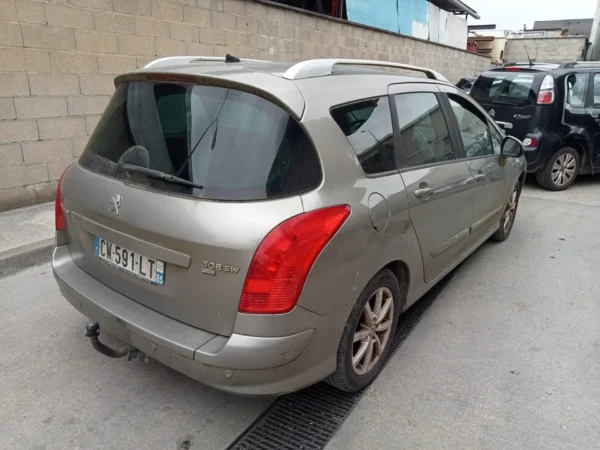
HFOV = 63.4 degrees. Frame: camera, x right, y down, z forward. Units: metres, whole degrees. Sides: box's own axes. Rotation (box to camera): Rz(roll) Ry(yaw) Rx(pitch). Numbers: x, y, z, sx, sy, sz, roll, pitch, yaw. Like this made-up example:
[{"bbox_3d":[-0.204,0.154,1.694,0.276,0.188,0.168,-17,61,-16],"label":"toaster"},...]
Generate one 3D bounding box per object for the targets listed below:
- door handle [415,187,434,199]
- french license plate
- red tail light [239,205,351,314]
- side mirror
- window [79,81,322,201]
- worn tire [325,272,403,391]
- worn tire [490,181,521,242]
[{"bbox_3d":[0.658,-0.174,2.575,0.050,0.050,0.230,13,16,34],"label":"door handle"},{"bbox_3d":[-0.787,0.158,2.202,0.520,0.110,0.015,13,15,34],"label":"french license plate"},{"bbox_3d":[-0.017,0.124,1.934,0.240,0.360,0.500,13,23,34],"label":"red tail light"},{"bbox_3d":[1.633,-0.608,3.735,0.200,0.170,0.120,13,23,34],"label":"side mirror"},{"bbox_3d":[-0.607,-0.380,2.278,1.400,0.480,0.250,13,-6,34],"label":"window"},{"bbox_3d":[0.308,0.526,2.551,0.220,0.630,0.630,13,23,34],"label":"worn tire"},{"bbox_3d":[1.909,-0.174,4.621,0.220,0.630,0.630,13,23,34],"label":"worn tire"}]

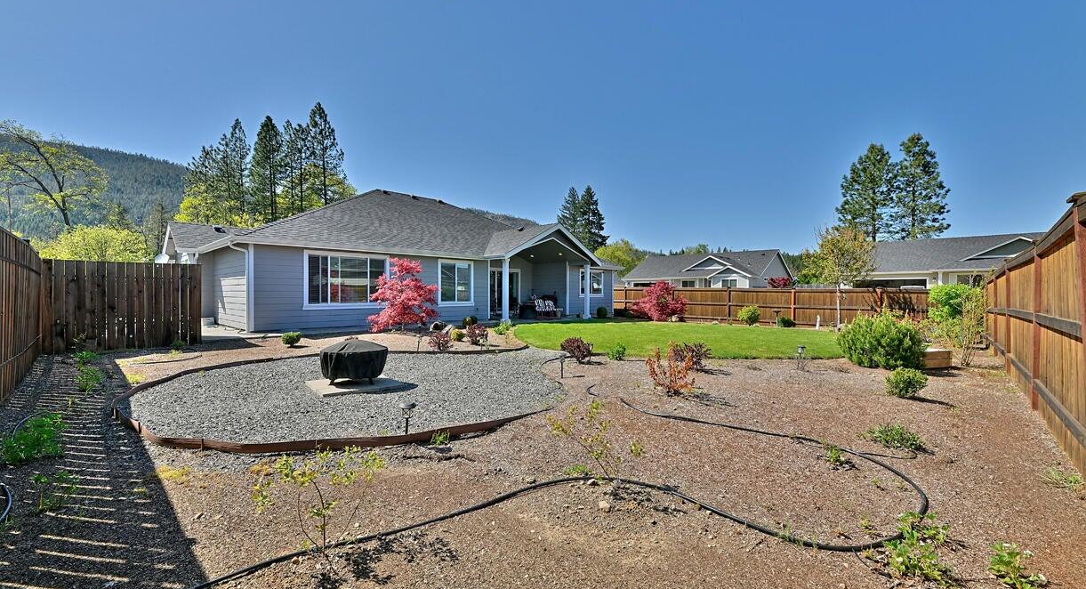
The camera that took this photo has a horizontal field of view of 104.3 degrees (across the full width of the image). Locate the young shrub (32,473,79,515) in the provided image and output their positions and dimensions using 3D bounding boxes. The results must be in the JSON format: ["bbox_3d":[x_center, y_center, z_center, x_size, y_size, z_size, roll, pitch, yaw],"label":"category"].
[{"bbox_3d":[-2.650,1.070,2.290,0.200,0.210,0.200,0,0,0],"label":"young shrub"}]

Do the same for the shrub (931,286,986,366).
[{"bbox_3d":[8.266,0.624,8.350,0.850,1.548,0.850,0,0,0],"label":"shrub"}]

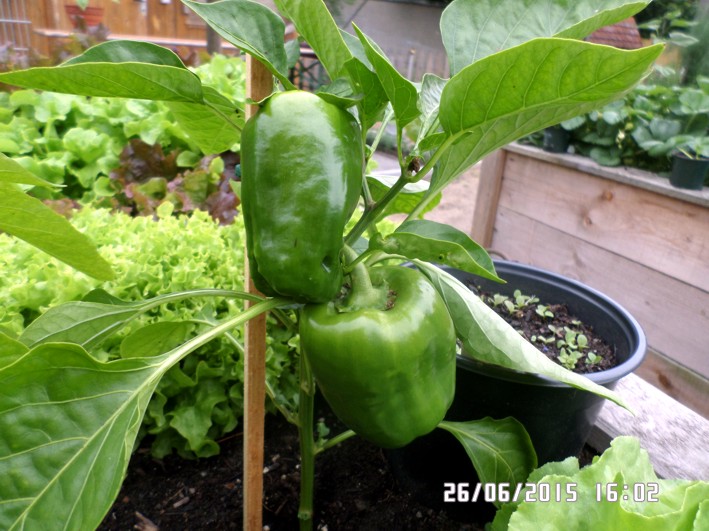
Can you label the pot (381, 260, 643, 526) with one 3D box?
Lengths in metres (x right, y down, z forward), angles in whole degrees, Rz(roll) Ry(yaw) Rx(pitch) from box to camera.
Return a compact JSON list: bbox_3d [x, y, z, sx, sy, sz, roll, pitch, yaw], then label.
[{"bbox_3d":[0.140,0.121,0.526,0.240,0.182,0.240,4,25,-1],"label":"pot"}]

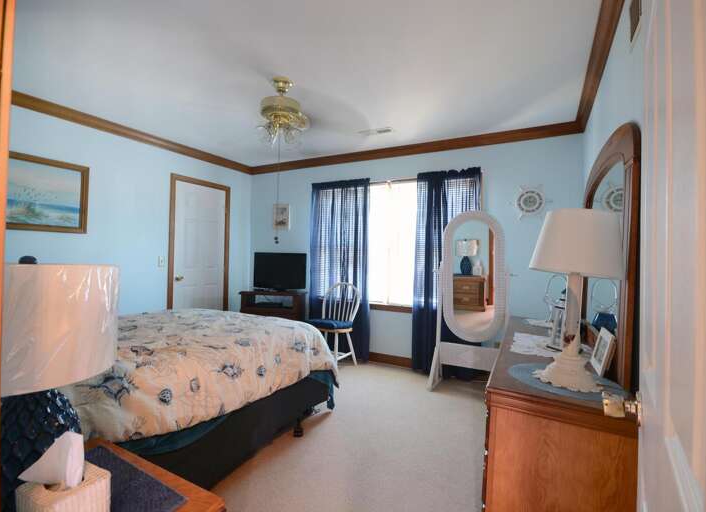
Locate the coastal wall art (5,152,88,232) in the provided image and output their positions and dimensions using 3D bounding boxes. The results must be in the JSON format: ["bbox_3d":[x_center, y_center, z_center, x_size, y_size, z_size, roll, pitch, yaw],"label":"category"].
[{"bbox_3d":[-2.575,-0.512,2.767,0.040,0.600,0.770,1,-1,27],"label":"coastal wall art"}]

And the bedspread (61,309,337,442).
[{"bbox_3d":[-1.302,0.711,2.068,1.680,0.440,2.040,1,0,29],"label":"bedspread"}]

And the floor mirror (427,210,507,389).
[{"bbox_3d":[1.088,0.429,3.108,0.670,1.650,0.370,1,0,29],"label":"floor mirror"}]

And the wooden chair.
[{"bbox_3d":[-0.199,0.760,3.751,0.460,0.920,0.520,1,-1,31],"label":"wooden chair"}]

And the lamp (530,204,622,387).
[{"bbox_3d":[0.843,0.156,1.318,0.310,0.650,0.310,1,-1,27],"label":"lamp"}]

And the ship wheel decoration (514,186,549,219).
[{"bbox_3d":[1.663,-0.511,3.182,0.330,0.330,0.040,1,0,29],"label":"ship wheel decoration"}]

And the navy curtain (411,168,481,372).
[{"bbox_3d":[0.968,0.176,3.569,0.690,2.135,0.100,1,-1,27],"label":"navy curtain"}]

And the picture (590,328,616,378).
[{"bbox_3d":[0.955,0.358,1.294,0.027,0.150,0.210,16,6,27],"label":"picture"}]

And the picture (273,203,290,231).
[{"bbox_3d":[-0.990,-0.538,4.672,0.285,0.360,0.025,1,0,29],"label":"picture"}]

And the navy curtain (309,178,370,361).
[{"bbox_3d":[-0.188,0.157,4.163,0.800,2.135,0.100,1,-1,27],"label":"navy curtain"}]

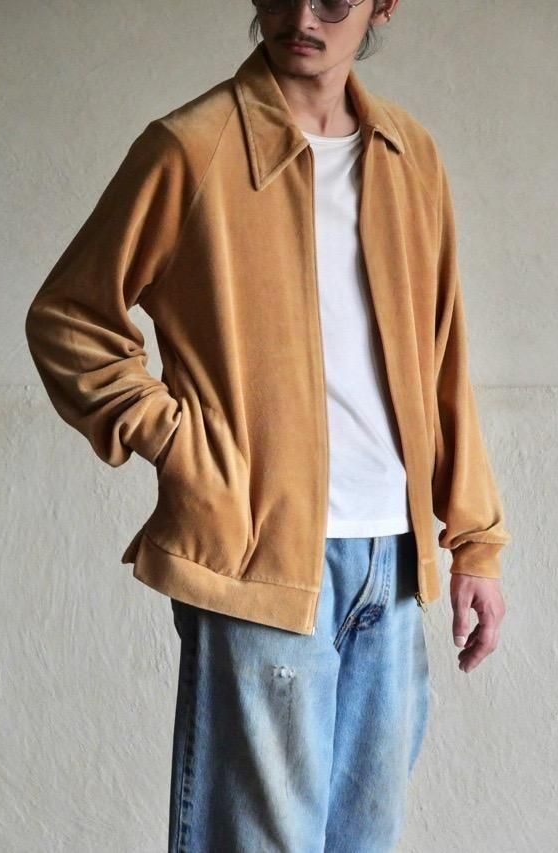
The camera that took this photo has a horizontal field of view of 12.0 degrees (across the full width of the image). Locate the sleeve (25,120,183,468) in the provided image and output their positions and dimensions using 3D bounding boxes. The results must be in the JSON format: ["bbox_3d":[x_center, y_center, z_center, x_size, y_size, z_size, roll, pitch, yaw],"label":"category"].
[{"bbox_3d":[-0.216,-0.164,3.310,0.200,0.440,0.200,-3,6,-32],"label":"sleeve"}]

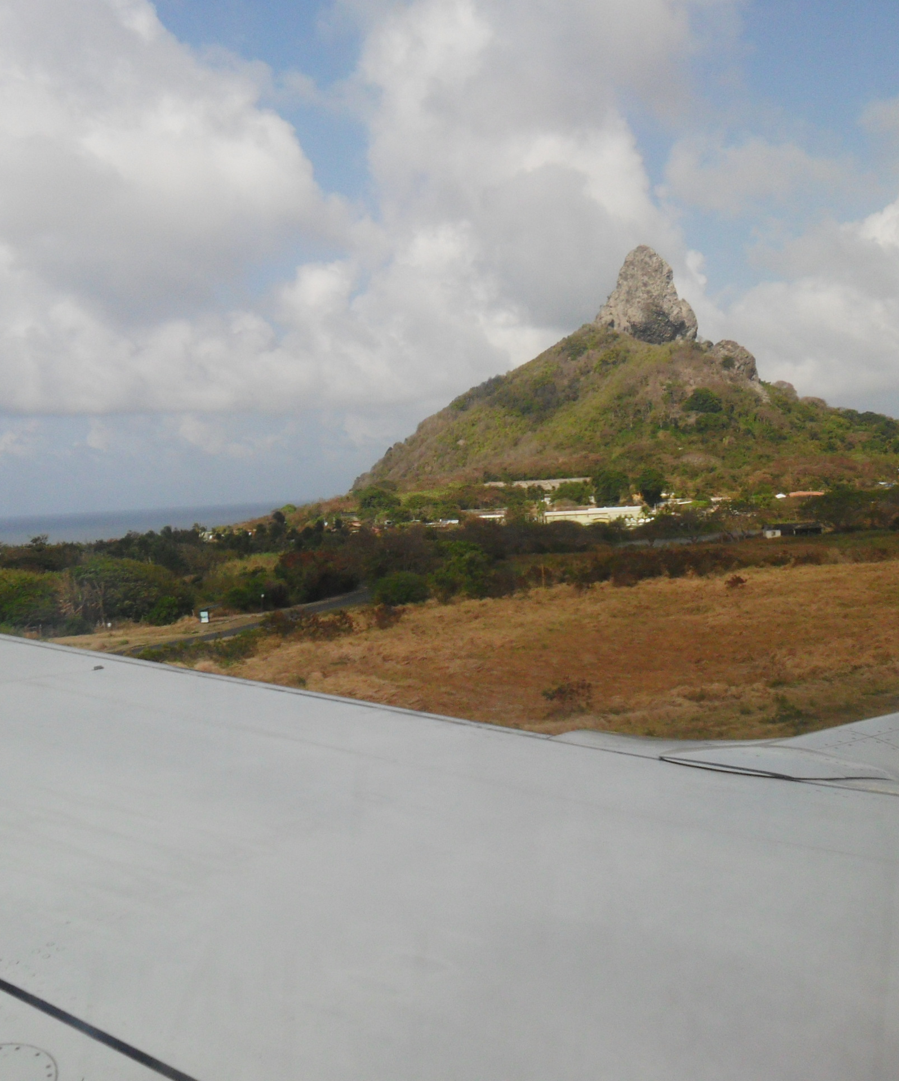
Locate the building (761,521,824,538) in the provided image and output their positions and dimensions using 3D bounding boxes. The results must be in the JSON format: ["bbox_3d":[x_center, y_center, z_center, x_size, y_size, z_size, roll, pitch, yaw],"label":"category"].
[{"bbox_3d":[85.198,-2.649,330.000,14.000,3.600,6.000,-3,2,-3],"label":"building"}]

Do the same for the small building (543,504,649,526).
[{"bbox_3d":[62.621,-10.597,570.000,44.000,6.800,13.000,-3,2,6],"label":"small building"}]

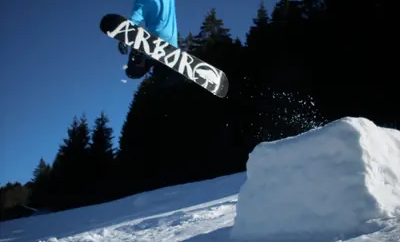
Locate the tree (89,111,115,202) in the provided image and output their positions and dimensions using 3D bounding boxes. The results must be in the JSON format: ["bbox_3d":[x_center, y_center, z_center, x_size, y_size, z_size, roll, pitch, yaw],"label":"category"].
[{"bbox_3d":[-10.170,3.670,37.000,2.900,9.110,2.900,0,-6,0],"label":"tree"}]

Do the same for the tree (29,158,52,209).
[{"bbox_3d":[-18.700,7.330,42.000,2.810,5.980,2.810,0,-6,0],"label":"tree"}]

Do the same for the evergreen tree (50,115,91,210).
[{"bbox_3d":[-13.740,4.400,38.000,4.030,9.770,4.030,0,-6,0],"label":"evergreen tree"}]

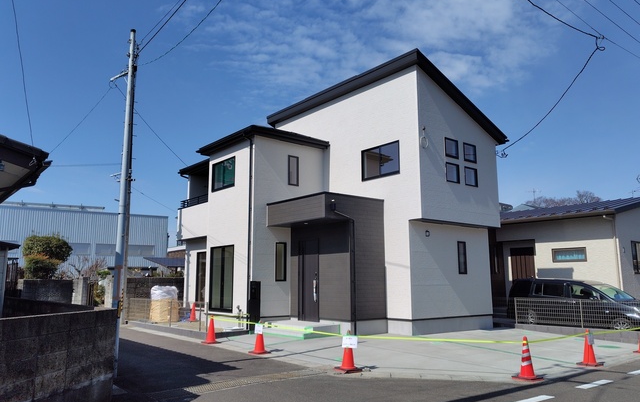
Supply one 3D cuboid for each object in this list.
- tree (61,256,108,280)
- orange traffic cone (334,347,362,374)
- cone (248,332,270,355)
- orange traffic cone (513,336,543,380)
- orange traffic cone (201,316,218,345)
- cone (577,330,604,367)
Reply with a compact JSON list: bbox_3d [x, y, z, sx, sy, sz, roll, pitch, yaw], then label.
[{"bbox_3d":[-11.631,4.223,21.000,2.100,2.800,2.000,0,-9,0],"label":"tree"},{"bbox_3d":[0.536,2.739,7.800,0.390,0.700,0.390,-8,-12,39],"label":"orange traffic cone"},{"bbox_3d":[-1.334,3.082,9.600,0.390,0.700,0.390,-2,-10,15],"label":"cone"},{"bbox_3d":[3.453,2.627,7.100,0.390,0.700,0.390,-8,-12,39],"label":"orange traffic cone"},{"bbox_3d":[-2.832,3.370,11.150,0.390,0.700,0.390,-2,-10,15],"label":"orange traffic cone"},{"bbox_3d":[5.352,2.917,8.450,0.390,0.700,0.390,-8,-12,39],"label":"cone"}]

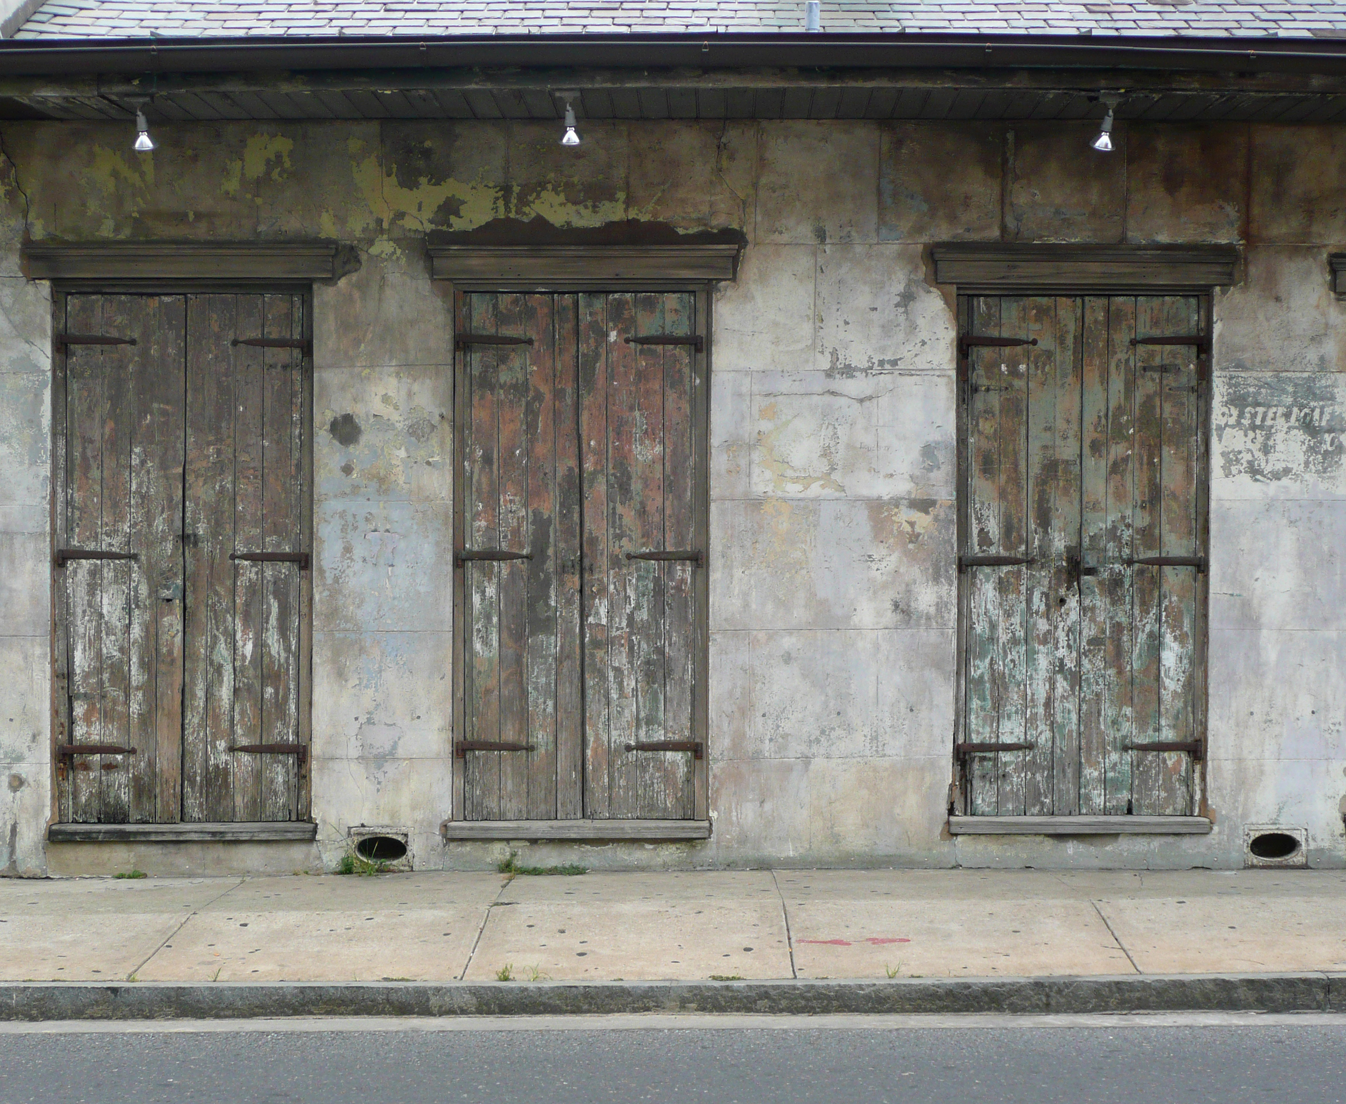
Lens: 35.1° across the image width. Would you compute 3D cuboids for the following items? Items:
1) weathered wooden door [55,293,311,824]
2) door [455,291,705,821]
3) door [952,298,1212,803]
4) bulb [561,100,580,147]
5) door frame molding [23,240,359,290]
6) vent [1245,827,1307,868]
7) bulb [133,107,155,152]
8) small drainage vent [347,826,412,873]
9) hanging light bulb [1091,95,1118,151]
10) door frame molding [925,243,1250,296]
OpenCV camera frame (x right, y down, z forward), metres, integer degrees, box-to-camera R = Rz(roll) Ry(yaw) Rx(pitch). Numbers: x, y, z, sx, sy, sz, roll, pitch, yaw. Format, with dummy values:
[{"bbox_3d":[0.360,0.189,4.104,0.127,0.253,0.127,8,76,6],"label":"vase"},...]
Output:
[{"bbox_3d":[-2.286,0.029,9.921,1.207,2.479,0.080,0,1,0],"label":"weathered wooden door"},{"bbox_3d":[-0.435,0.021,9.920,1.175,2.474,0.080,0,1,0],"label":"door"},{"bbox_3d":[1.907,0.019,9.920,1.148,2.436,0.080,0,1,0],"label":"door"},{"bbox_3d":[-0.446,-1.864,9.266,0.105,0.205,0.110,-2,1,0],"label":"bulb"},{"bbox_3d":[-2.240,-1.327,9.836,1.527,0.234,0.130,0,1,0],"label":"door frame molding"},{"bbox_3d":[2.821,1.382,9.945,0.290,0.199,0.080,0,1,0],"label":"vent"},{"bbox_3d":[-2.304,-1.839,9.267,0.105,0.195,0.110,-5,1,0],"label":"bulb"},{"bbox_3d":[-1.372,1.388,9.945,0.307,0.210,0.080,0,1,0],"label":"small drainage vent"},{"bbox_3d":[1.879,-1.864,9.266,0.115,0.246,0.120,8,1,0],"label":"hanging light bulb"},{"bbox_3d":[1.918,-1.311,9.836,1.436,0.245,0.130,0,1,0],"label":"door frame molding"}]

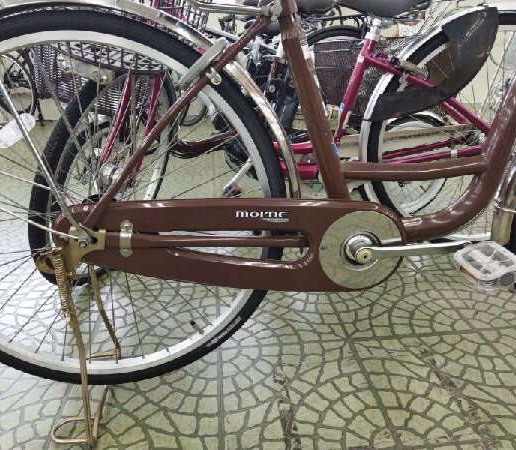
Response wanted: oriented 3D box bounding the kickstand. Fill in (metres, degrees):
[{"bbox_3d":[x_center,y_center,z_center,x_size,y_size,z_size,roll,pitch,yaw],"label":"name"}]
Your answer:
[{"bbox_3d":[-0.334,0.178,0.849,0.100,0.346,0.255,-3,22,-5],"label":"kickstand"}]

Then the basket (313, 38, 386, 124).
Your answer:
[{"bbox_3d":[0.341,-0.543,1.746,0.230,0.265,0.280,-8,23,-17],"label":"basket"}]

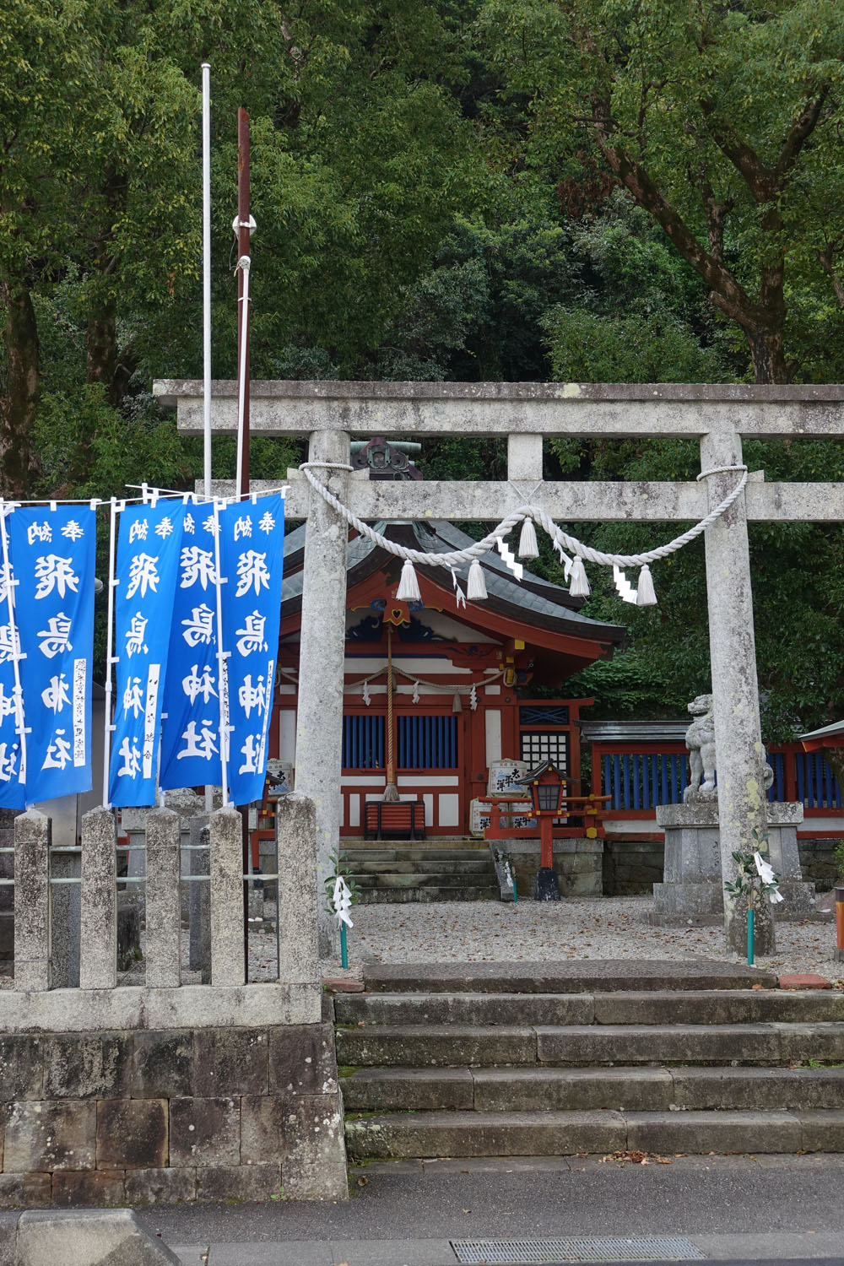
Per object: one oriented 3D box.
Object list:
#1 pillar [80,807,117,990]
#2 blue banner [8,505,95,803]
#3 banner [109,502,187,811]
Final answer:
[{"bbox_3d":[-1.586,1.304,8.168,0.168,0.887,0.155,0,-7,-5],"label":"pillar"},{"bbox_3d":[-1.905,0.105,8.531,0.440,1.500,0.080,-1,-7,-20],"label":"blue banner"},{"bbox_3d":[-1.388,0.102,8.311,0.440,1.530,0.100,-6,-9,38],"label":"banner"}]

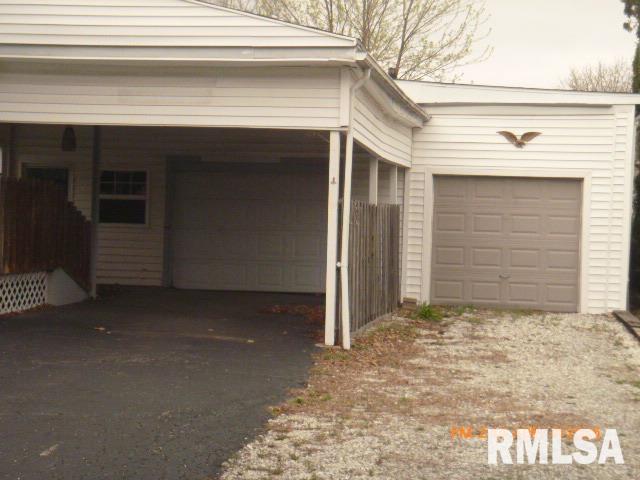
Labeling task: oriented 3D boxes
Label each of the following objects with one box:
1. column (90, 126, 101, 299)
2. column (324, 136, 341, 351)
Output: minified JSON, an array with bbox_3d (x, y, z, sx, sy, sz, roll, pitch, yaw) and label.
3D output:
[{"bbox_3d":[-3.429,-0.449,18.716,0.088,2.700,0.088,2,1,10],"label":"column"},{"bbox_3d":[0.152,-0.015,13.873,0.096,2.420,0.096,2,1,10],"label":"column"}]

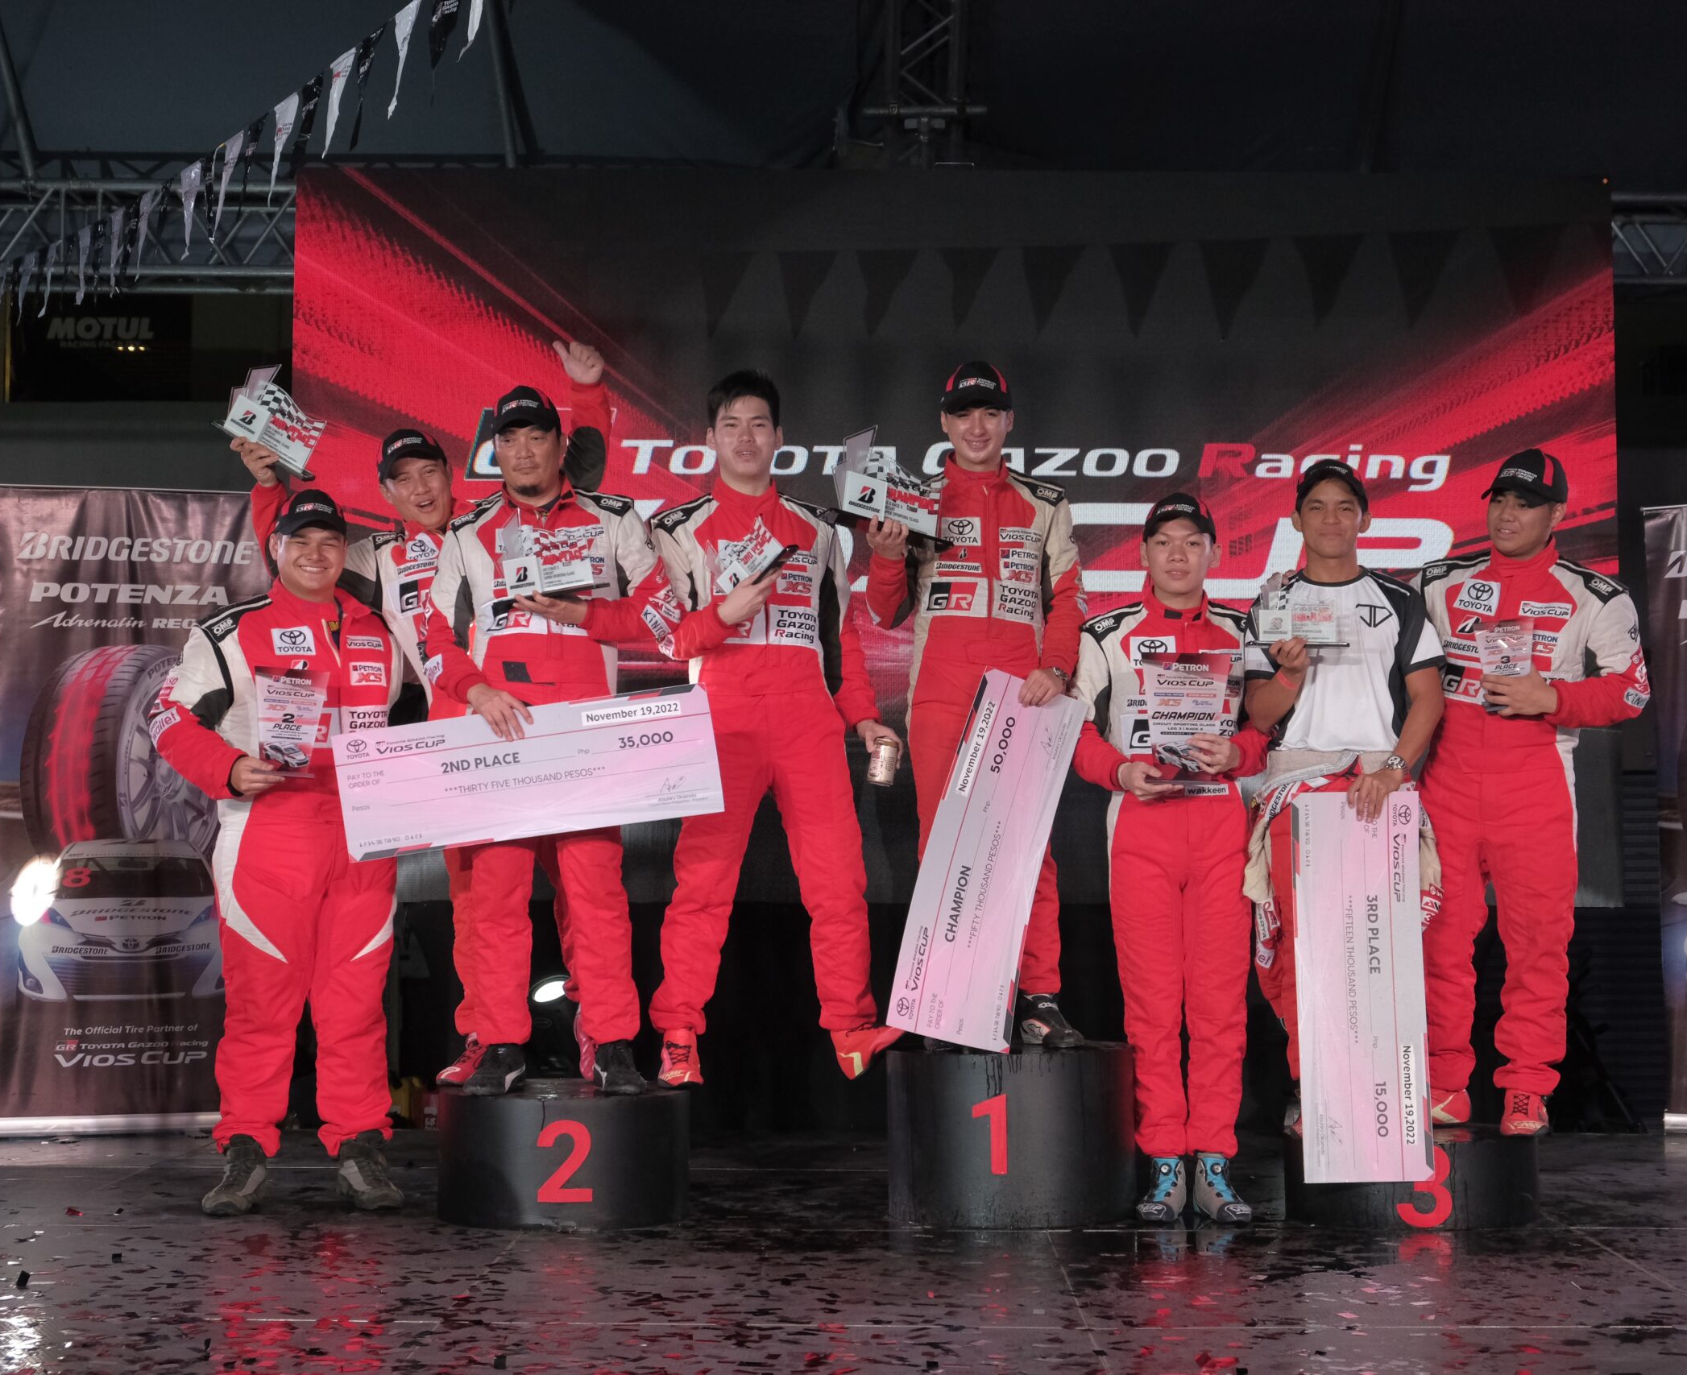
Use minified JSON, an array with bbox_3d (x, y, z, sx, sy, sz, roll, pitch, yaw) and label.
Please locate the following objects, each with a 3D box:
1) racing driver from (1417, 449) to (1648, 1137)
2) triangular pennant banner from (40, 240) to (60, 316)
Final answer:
[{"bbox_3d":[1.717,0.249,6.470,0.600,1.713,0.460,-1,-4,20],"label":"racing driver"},{"bbox_3d":[-3.336,-1.709,10.836,0.040,0.300,0.220,2,-4,-28],"label":"triangular pennant banner"}]

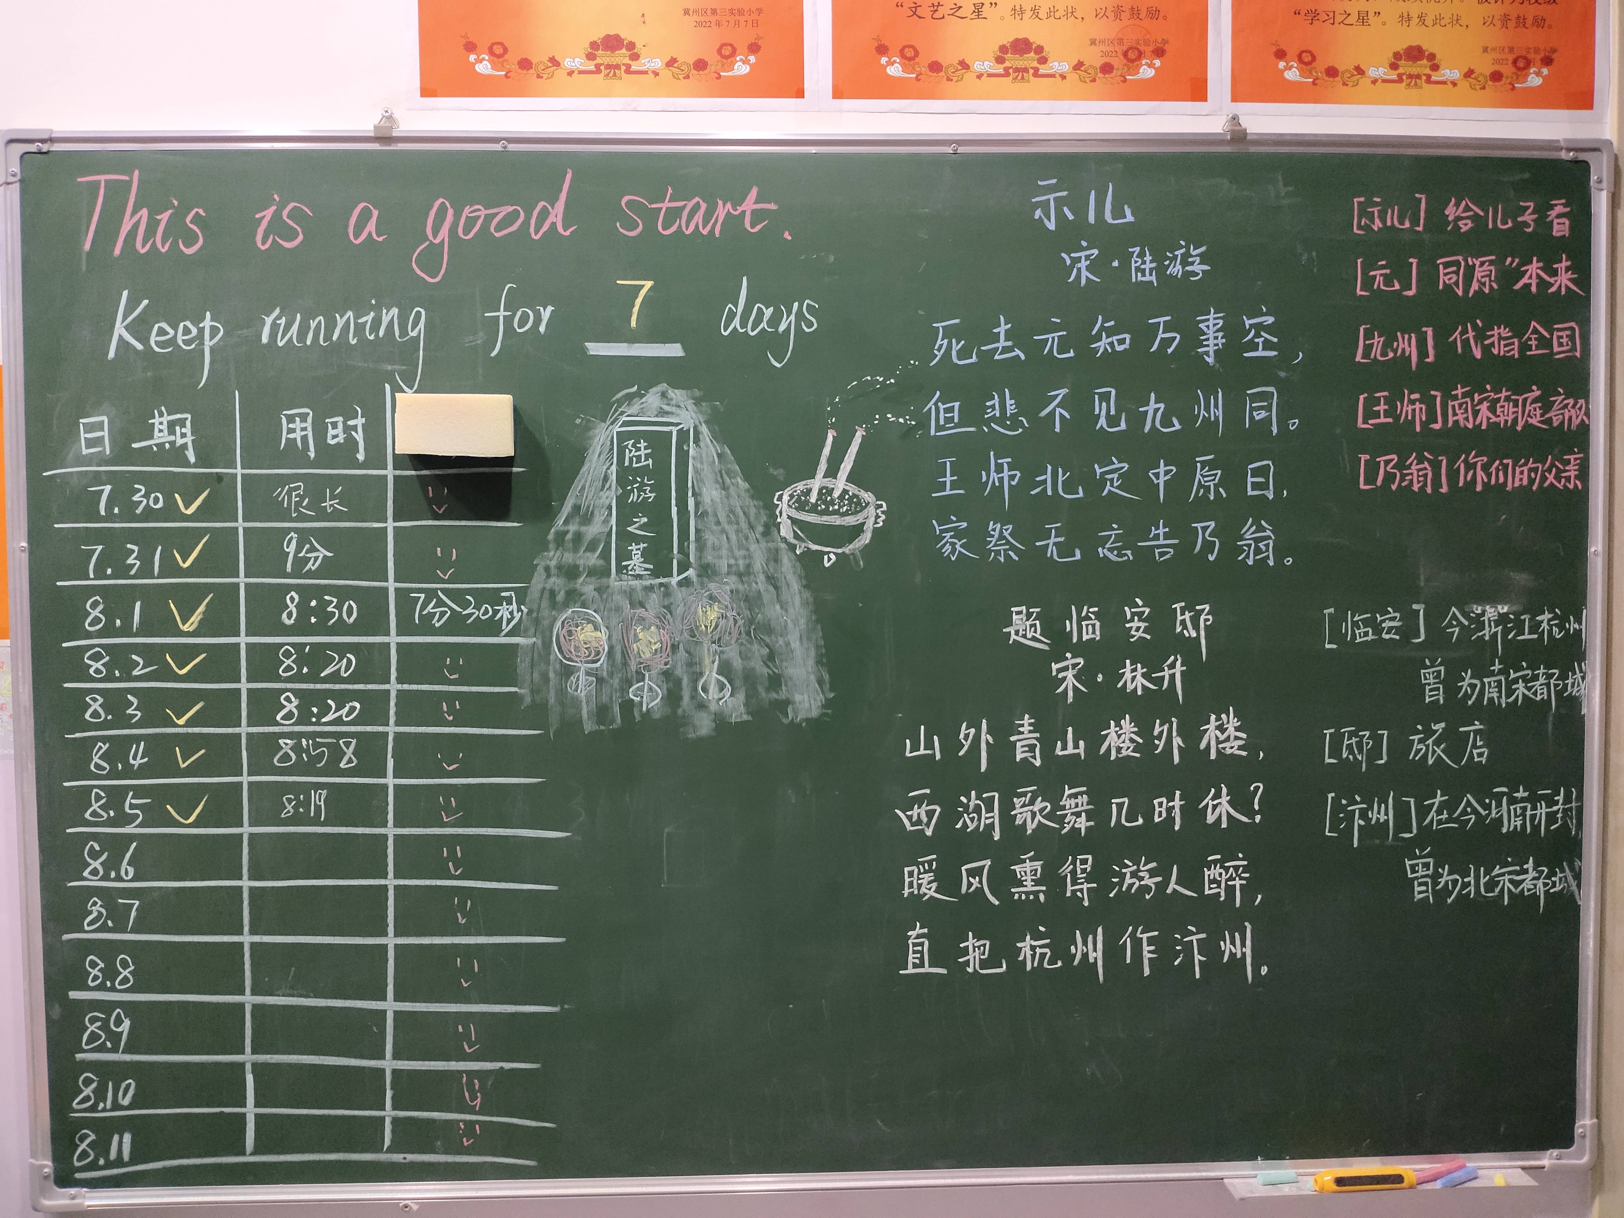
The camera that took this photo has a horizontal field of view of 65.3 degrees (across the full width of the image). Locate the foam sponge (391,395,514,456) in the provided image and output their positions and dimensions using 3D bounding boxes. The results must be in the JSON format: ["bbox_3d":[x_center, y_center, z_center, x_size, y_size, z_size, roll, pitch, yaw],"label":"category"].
[{"bbox_3d":[-0.257,-0.133,0.922,0.085,0.043,0.026,1,2,-2],"label":"foam sponge"}]

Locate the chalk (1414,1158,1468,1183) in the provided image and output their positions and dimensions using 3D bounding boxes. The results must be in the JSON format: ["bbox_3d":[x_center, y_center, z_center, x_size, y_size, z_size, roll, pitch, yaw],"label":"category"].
[{"bbox_3d":[0.476,0.426,0.960,0.054,0.009,0.009,-1,2,-26],"label":"chalk"}]

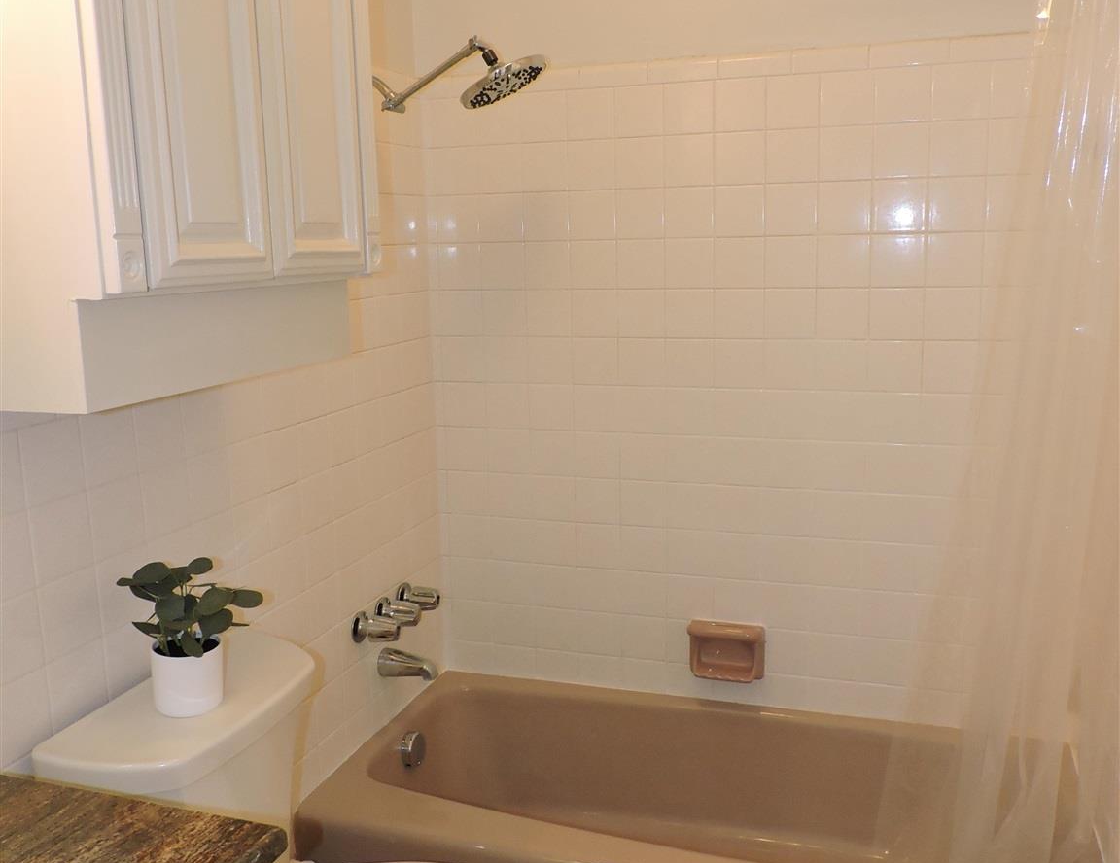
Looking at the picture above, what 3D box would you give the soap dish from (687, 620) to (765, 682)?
[{"bbox_3d":[0.383,0.513,2.391,0.170,0.133,0.060,2,11,18],"label":"soap dish"}]

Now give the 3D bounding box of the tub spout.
[{"bbox_3d":[-0.339,0.533,2.348,0.132,0.064,0.058,2,11,18],"label":"tub spout"}]

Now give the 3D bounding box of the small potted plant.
[{"bbox_3d":[-0.520,0.286,1.479,0.180,0.212,0.180,2,11,18],"label":"small potted plant"}]

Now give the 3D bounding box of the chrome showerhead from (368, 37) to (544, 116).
[{"bbox_3d":[-0.228,-0.712,2.069,0.425,0.138,0.190,2,11,18],"label":"chrome showerhead"}]

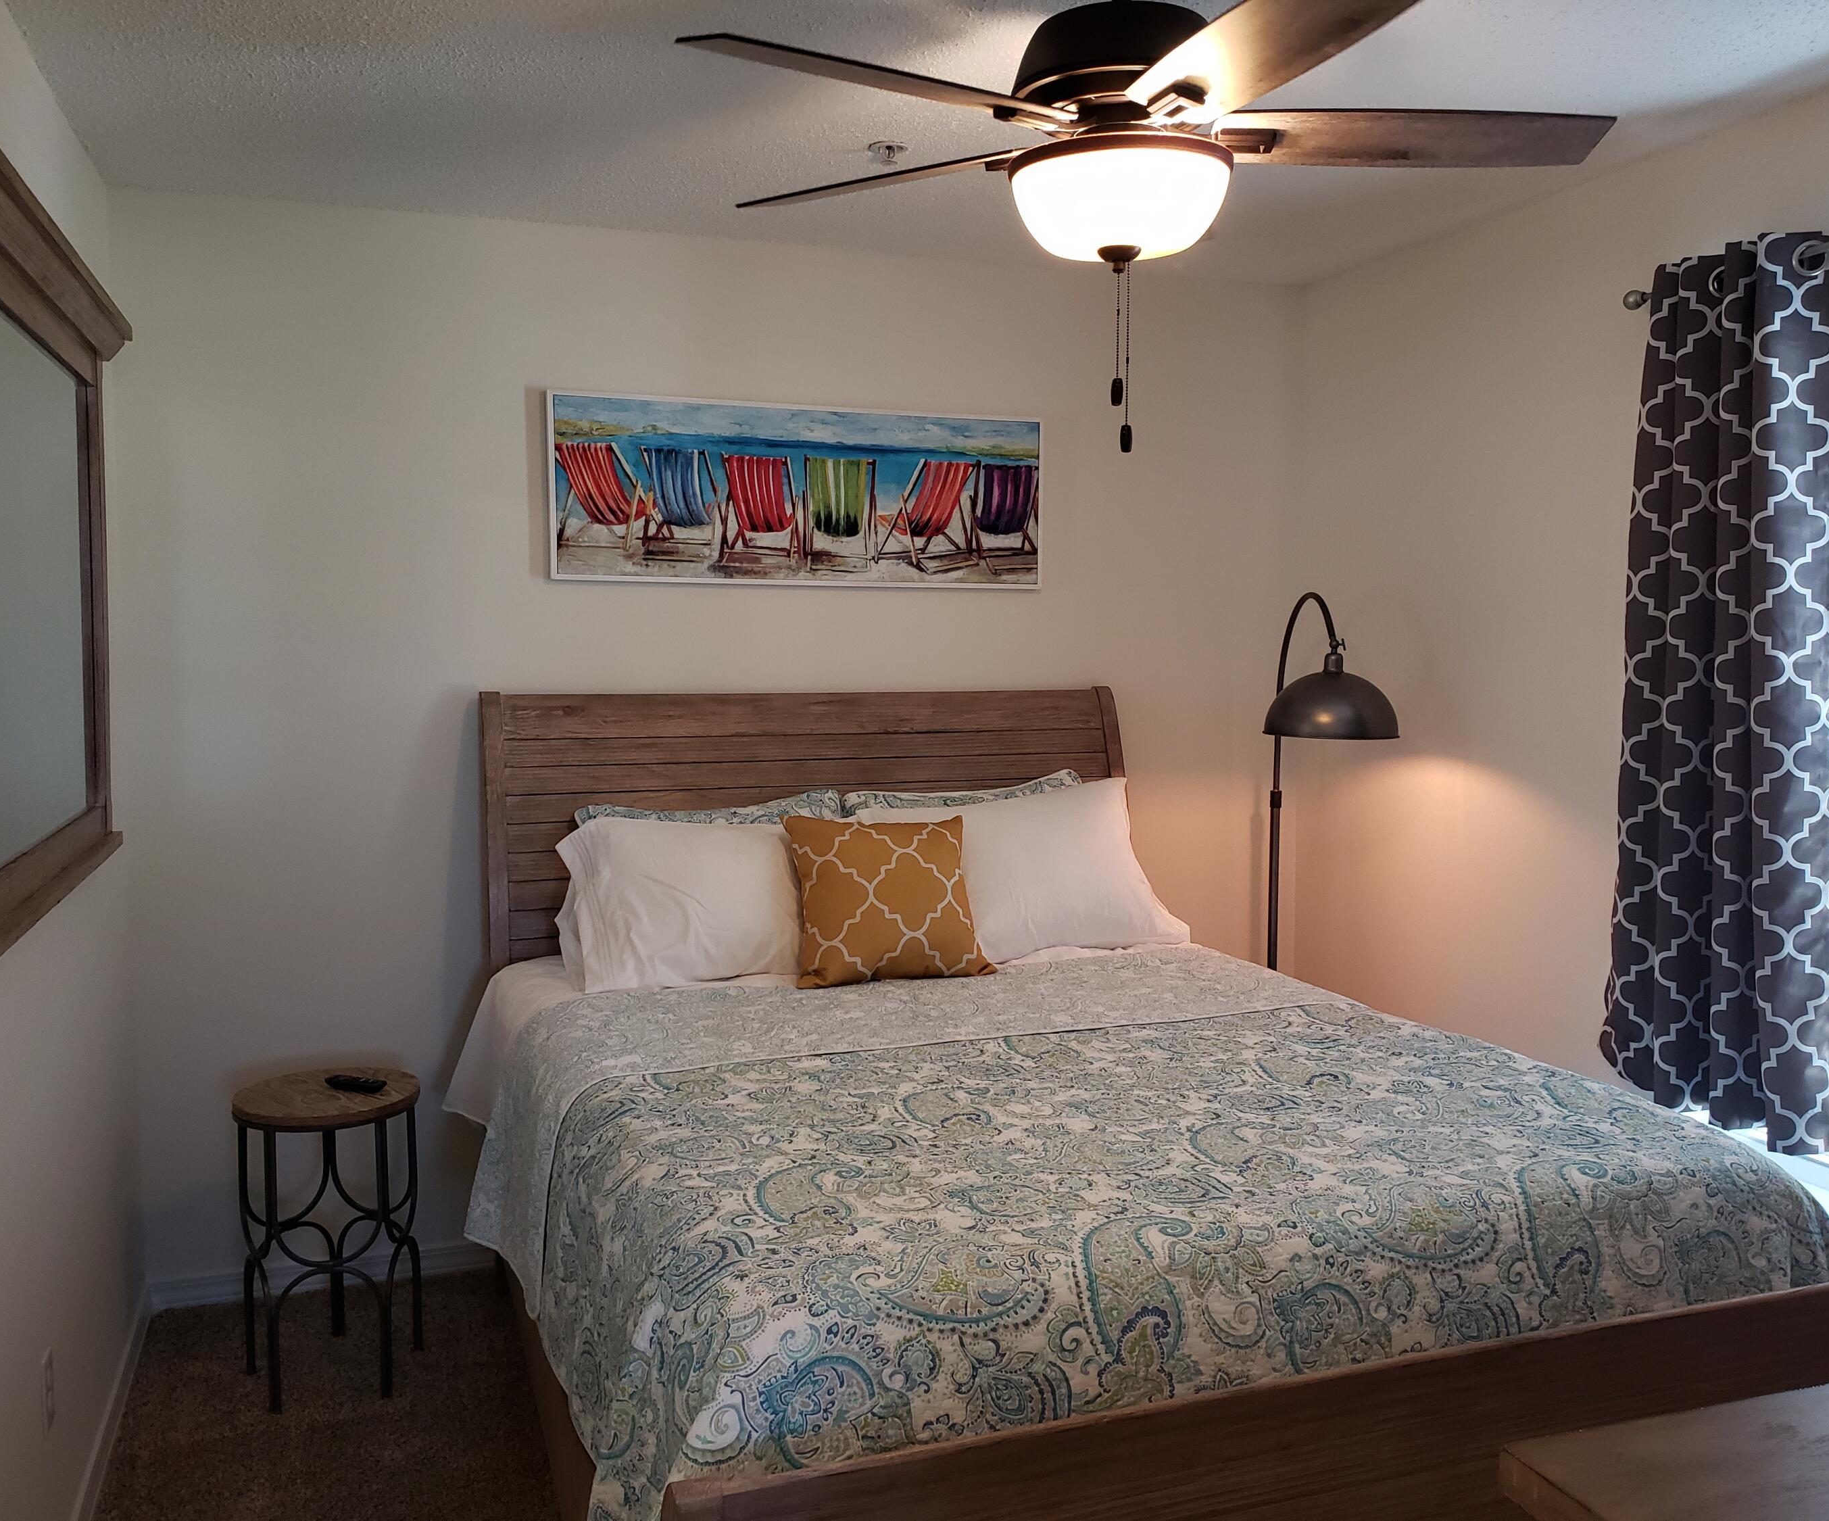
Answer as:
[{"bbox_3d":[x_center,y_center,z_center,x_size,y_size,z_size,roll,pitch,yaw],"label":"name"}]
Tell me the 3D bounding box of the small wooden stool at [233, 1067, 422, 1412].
[{"bbox_3d":[-1.169,0.948,3.061,0.352,0.587,0.352,-2,4,-20],"label":"small wooden stool"}]

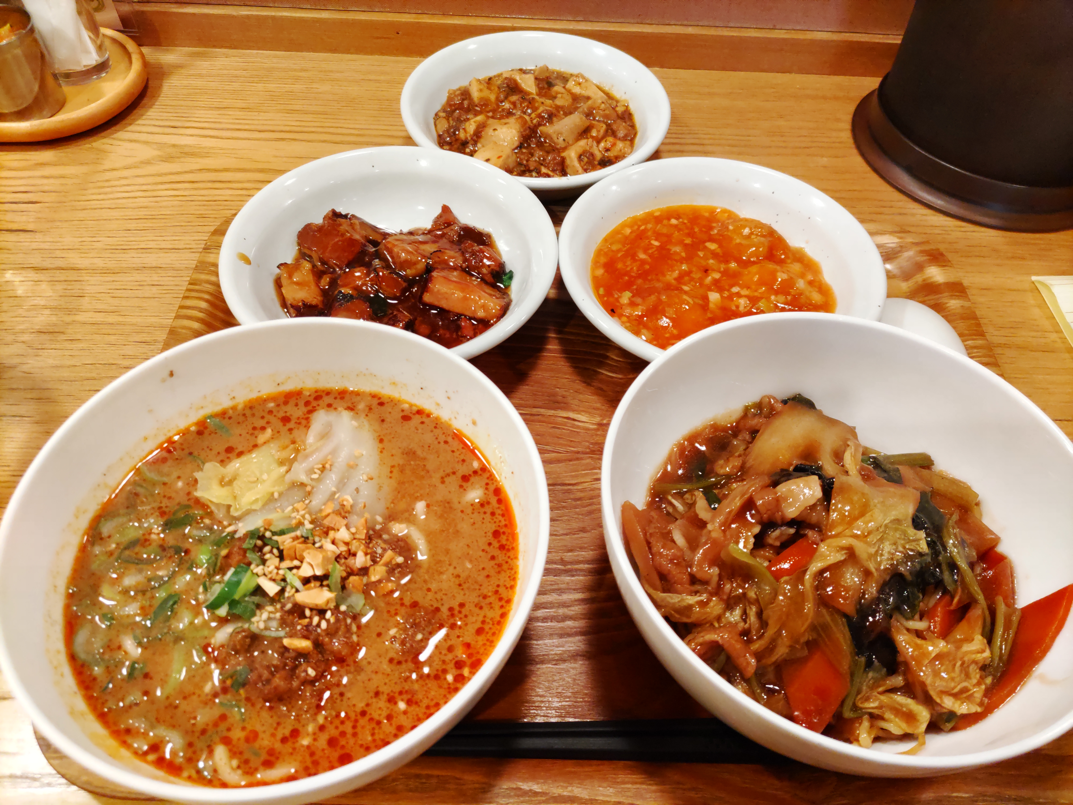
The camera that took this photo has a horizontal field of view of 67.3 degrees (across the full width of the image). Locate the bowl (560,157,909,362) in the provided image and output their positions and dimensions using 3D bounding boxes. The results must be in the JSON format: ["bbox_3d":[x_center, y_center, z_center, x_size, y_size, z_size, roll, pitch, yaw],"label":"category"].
[{"bbox_3d":[0.087,-0.057,0.401,0.155,0.045,0.155,1,53,-2],"label":"bowl"}]

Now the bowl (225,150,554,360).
[{"bbox_3d":[-0.068,-0.061,0.394,0.155,0.045,0.155,1,53,-2],"label":"bowl"}]

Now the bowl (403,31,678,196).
[{"bbox_3d":[0.000,-0.161,0.480,0.155,0.045,0.155,1,53,-2],"label":"bowl"}]

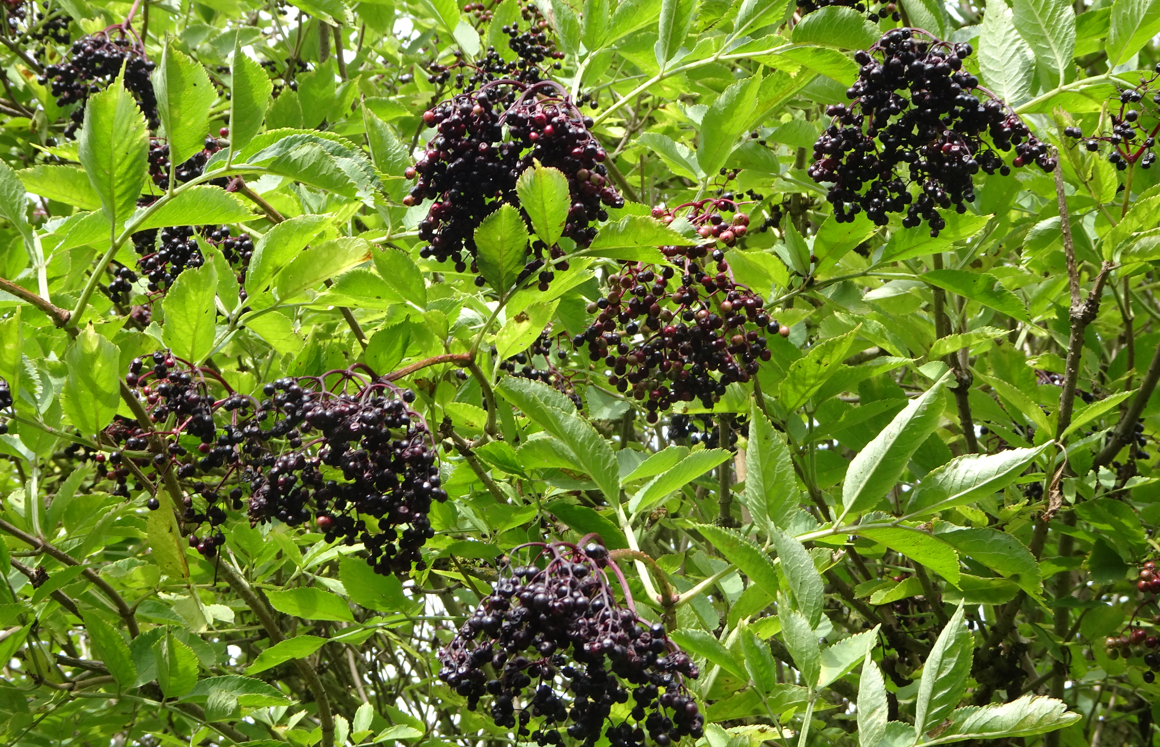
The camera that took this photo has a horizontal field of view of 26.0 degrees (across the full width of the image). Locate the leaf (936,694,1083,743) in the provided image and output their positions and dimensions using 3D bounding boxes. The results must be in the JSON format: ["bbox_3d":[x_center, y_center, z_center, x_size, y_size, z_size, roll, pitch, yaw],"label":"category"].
[{"bbox_3d":[0.222,0.178,1.295,0.076,0.027,0.010,-10,-37,8],"label":"leaf"}]

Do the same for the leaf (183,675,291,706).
[{"bbox_3d":[-0.220,0.203,1.610,0.076,0.010,0.034,0,26,15],"label":"leaf"}]

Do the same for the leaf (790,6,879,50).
[{"bbox_3d":[0.136,-0.185,1.340,0.053,0.027,0.010,-5,-38,-22],"label":"leaf"}]

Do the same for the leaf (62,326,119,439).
[{"bbox_3d":[-0.263,0.004,1.350,0.031,0.058,0.020,-2,15,-11],"label":"leaf"}]

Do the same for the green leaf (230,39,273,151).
[{"bbox_3d":[-0.178,-0.152,1.360,0.024,0.064,0.024,-1,13,-32],"label":"green leaf"}]

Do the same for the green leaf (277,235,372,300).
[{"bbox_3d":[-0.142,-0.058,1.380,0.057,0.023,0.018,-30,5,1],"label":"green leaf"}]

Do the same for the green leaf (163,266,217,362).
[{"bbox_3d":[-0.208,-0.032,1.340,0.029,0.052,0.020,5,16,-9],"label":"green leaf"}]

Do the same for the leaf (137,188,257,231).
[{"bbox_3d":[-0.209,-0.090,1.365,0.070,0.029,0.010,-6,-46,8],"label":"leaf"}]

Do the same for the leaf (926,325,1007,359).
[{"bbox_3d":[0.265,-0.021,1.720,0.058,0.017,0.027,-21,-3,18],"label":"leaf"}]

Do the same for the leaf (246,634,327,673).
[{"bbox_3d":[-0.185,0.178,1.585,0.060,0.008,0.026,-20,-32,-30],"label":"leaf"}]

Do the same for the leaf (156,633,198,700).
[{"bbox_3d":[-0.276,0.201,1.720,0.031,0.044,0.020,1,8,-19],"label":"leaf"}]

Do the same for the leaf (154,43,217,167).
[{"bbox_3d":[-0.219,-0.149,1.390,0.036,0.070,0.012,6,18,19],"label":"leaf"}]

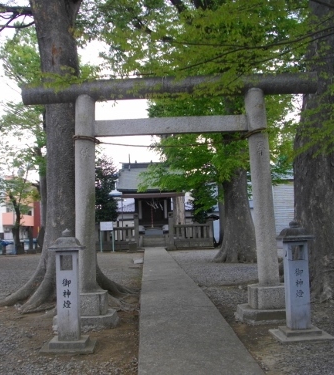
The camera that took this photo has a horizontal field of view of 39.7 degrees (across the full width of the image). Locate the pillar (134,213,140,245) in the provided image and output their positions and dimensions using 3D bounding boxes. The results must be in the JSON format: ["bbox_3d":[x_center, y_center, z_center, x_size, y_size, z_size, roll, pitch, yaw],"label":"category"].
[{"bbox_3d":[-1.873,2.682,28.252,0.320,2.184,0.320,-2,-5,-2],"label":"pillar"}]

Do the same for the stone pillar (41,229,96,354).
[{"bbox_3d":[-1.166,1.204,5.583,0.610,1.400,0.610,-2,-5,-3],"label":"stone pillar"}]

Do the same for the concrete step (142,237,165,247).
[{"bbox_3d":[-0.820,3.362,28.674,1.400,0.600,0.700,-2,-5,-2],"label":"concrete step"}]

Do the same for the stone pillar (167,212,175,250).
[{"bbox_3d":[0.238,2.672,28.286,0.380,2.283,0.380,-2,-5,-2],"label":"stone pillar"}]

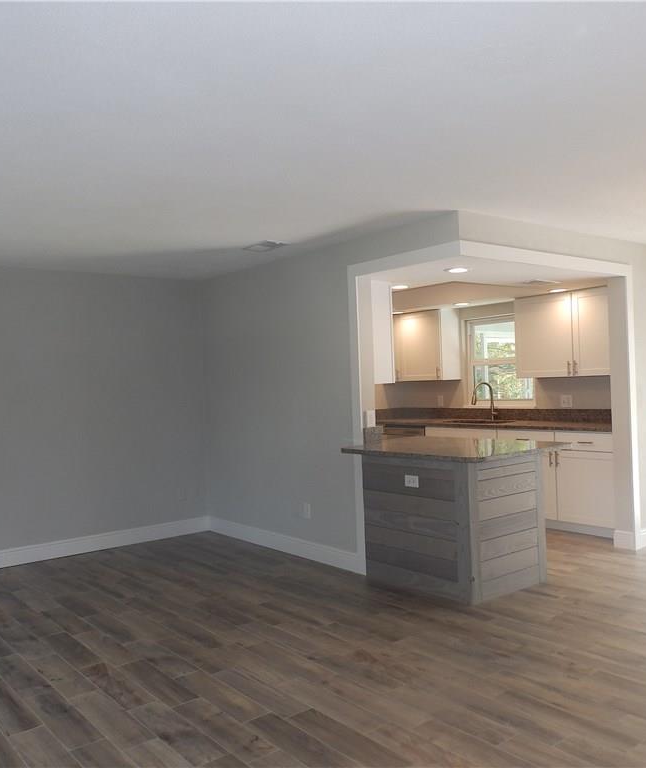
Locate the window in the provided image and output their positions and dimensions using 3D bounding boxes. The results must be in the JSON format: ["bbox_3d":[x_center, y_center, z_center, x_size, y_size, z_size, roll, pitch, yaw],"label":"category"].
[{"bbox_3d":[1.930,-0.263,7.097,0.100,0.964,0.792,-2,0,-41],"label":"window"}]

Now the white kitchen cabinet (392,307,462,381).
[{"bbox_3d":[1.171,-0.420,7.445,0.326,0.780,0.741,-2,0,-37],"label":"white kitchen cabinet"}]

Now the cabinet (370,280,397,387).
[{"bbox_3d":[0.259,-0.383,5.139,0.326,0.780,0.494,-2,0,-37],"label":"cabinet"}]

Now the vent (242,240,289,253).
[{"bbox_3d":[-0.438,-1.034,4.926,0.190,0.020,0.334,-2,0,-41],"label":"vent"}]

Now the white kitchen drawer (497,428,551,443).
[{"bbox_3d":[2.004,0.499,6.025,0.445,0.153,0.608,-2,0,-37],"label":"white kitchen drawer"}]

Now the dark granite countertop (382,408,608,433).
[{"bbox_3d":[1.680,0.360,6.869,0.633,0.162,3.226,-2,0,-41],"label":"dark granite countertop"}]

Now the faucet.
[{"bbox_3d":[1.725,0.188,6.979,0.240,0.413,0.105,-2,0,-41],"label":"faucet"}]

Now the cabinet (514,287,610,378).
[{"bbox_3d":[2.453,-0.466,6.193,0.321,0.789,1.155,-2,0,-41],"label":"cabinet"}]

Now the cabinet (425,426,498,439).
[{"bbox_3d":[1.540,0.517,6.634,0.445,0.153,0.919,-2,0,-37],"label":"cabinet"}]

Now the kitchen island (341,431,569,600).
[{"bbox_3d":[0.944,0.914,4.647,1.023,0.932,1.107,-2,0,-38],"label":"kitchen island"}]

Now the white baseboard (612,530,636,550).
[{"bbox_3d":[2.429,1.259,5.246,0.020,0.139,0.167,-2,0,-41],"label":"white baseboard"}]

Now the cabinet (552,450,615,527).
[{"bbox_3d":[2.410,0.864,5.593,0.543,0.617,0.548,-2,0,-37],"label":"cabinet"}]

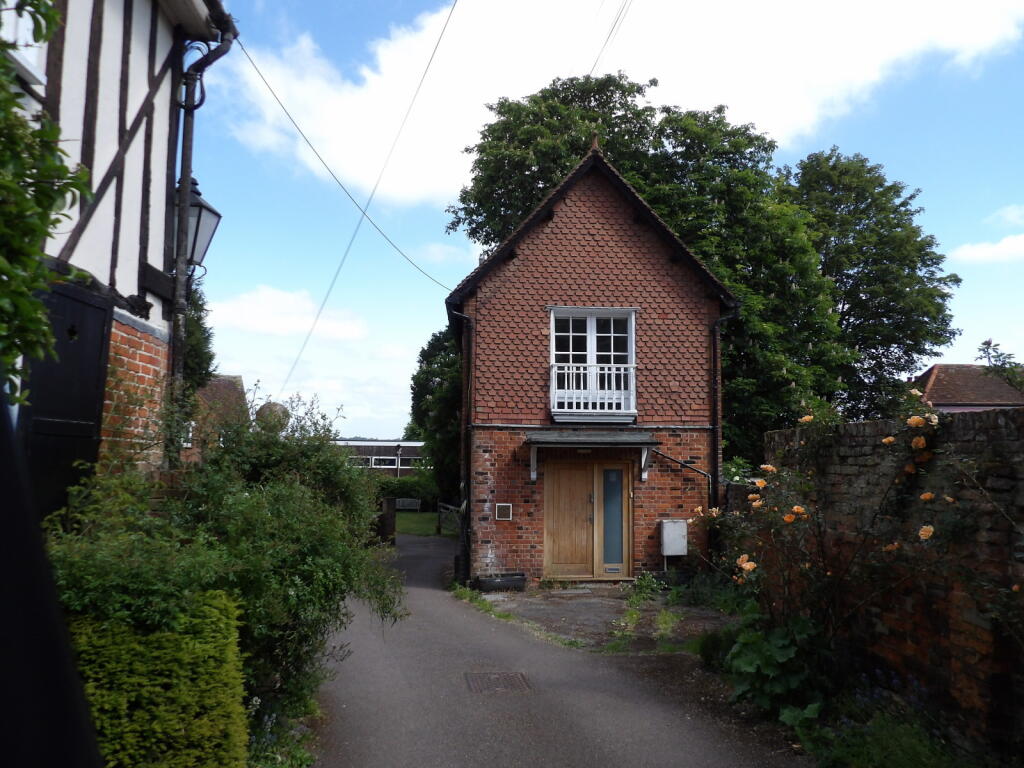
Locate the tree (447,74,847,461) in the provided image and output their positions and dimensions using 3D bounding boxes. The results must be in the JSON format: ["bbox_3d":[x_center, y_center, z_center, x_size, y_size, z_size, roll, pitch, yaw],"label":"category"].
[{"bbox_3d":[4.101,-2.468,22.291,11.930,14.704,11.333,1,-5,0],"label":"tree"}]

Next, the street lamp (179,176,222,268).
[{"bbox_3d":[-2.490,-1.251,5.500,0.380,0.720,0.400,0,-5,6],"label":"street lamp"}]

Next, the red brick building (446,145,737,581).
[{"bbox_3d":[1.155,-0.121,15.581,5.094,7.597,6.800,1,-5,-4],"label":"red brick building"}]

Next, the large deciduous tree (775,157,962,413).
[{"bbox_3d":[14.027,-1.870,28.271,7.887,15.508,7.493,1,-5,0],"label":"large deciduous tree"}]

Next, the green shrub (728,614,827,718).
[{"bbox_3d":[2.040,2.075,5.480,0.740,0.660,0.660,1,-5,0],"label":"green shrub"}]

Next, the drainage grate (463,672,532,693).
[{"bbox_3d":[-0.114,2.447,5.792,0.480,0.040,0.540,2,-9,-9],"label":"drainage grate"}]

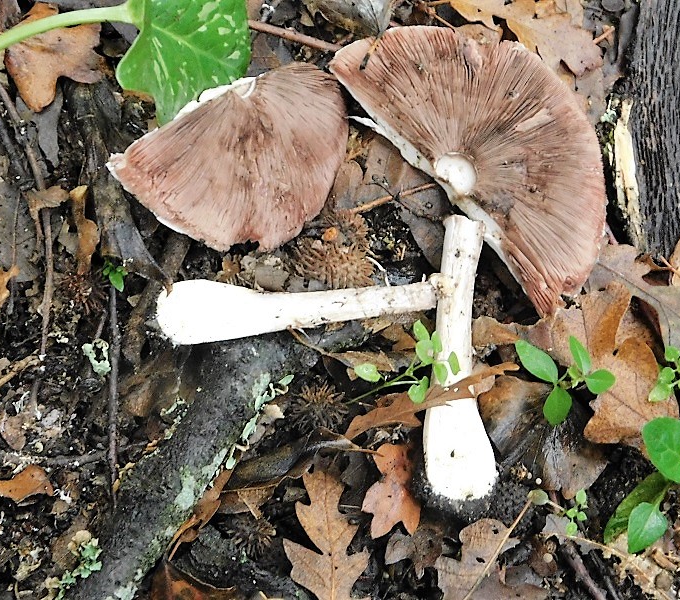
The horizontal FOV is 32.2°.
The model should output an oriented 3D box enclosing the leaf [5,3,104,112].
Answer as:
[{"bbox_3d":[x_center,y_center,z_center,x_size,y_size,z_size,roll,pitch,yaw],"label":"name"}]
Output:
[{"bbox_3d":[-0.152,-0.130,0.630,0.053,0.018,0.068,0,70,0],"label":"leaf"}]

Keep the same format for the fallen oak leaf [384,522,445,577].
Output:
[{"bbox_3d":[0.034,0.115,0.545,0.028,0.012,0.025,0,70,0],"label":"fallen oak leaf"}]

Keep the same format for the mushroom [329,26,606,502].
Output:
[{"bbox_3d":[0.062,-0.026,0.578,0.136,0.050,0.251,0,70,0],"label":"mushroom"}]

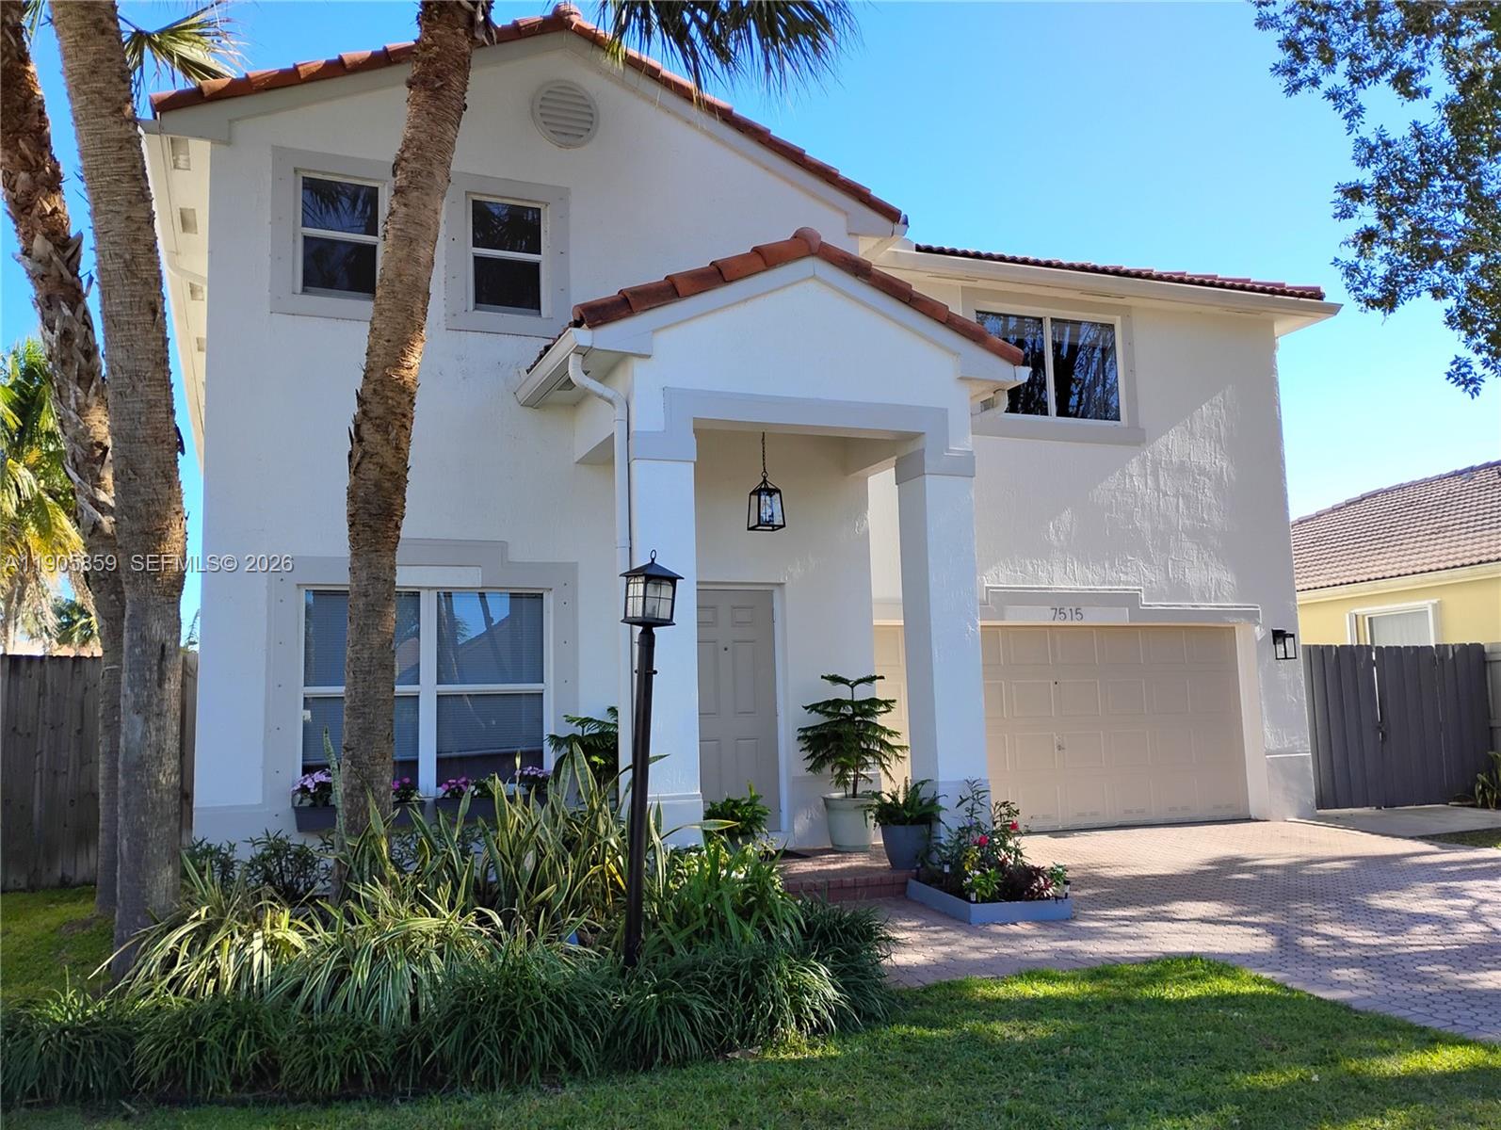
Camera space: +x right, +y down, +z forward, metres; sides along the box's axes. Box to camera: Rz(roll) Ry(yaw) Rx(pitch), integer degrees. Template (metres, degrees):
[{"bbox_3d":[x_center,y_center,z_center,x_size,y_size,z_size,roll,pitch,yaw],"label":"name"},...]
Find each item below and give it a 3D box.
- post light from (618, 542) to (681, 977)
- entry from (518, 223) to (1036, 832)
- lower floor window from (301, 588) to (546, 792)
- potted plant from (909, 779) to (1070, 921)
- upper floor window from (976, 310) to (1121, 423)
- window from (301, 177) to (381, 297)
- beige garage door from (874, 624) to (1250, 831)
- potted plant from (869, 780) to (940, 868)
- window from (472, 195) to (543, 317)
[{"bbox_3d":[-0.557,0.994,6.195,0.230,2.165,0.230,8,-10,-33],"label":"post light"},{"bbox_3d":[0.212,-0.025,9.352,3.640,4.700,1.780,1,-7,-23],"label":"entry"},{"bbox_3d":[-2.420,0.944,9.125,1.831,1.566,0.120,1,-7,-23],"label":"lower floor window"},{"bbox_3d":[1.566,1.864,8.144,0.740,0.850,1.100,0,-7,-11],"label":"potted plant"},{"bbox_3d":[3.175,-2.117,12.857,1.865,1.180,0.120,1,-7,-23],"label":"upper floor window"},{"bbox_3d":[-3.126,-2.493,9.259,0.641,0.953,0.120,1,-7,-23],"label":"window"},{"bbox_3d":[3.238,1.711,12.679,4.860,2.130,0.100,1,-7,-23],"label":"beige garage door"},{"bbox_3d":[1.155,1.896,8.950,0.500,0.630,0.480,-2,-6,0],"label":"potted plant"},{"bbox_3d":[-1.938,-2.481,9.754,0.621,0.944,0.120,1,-7,-23],"label":"window"}]

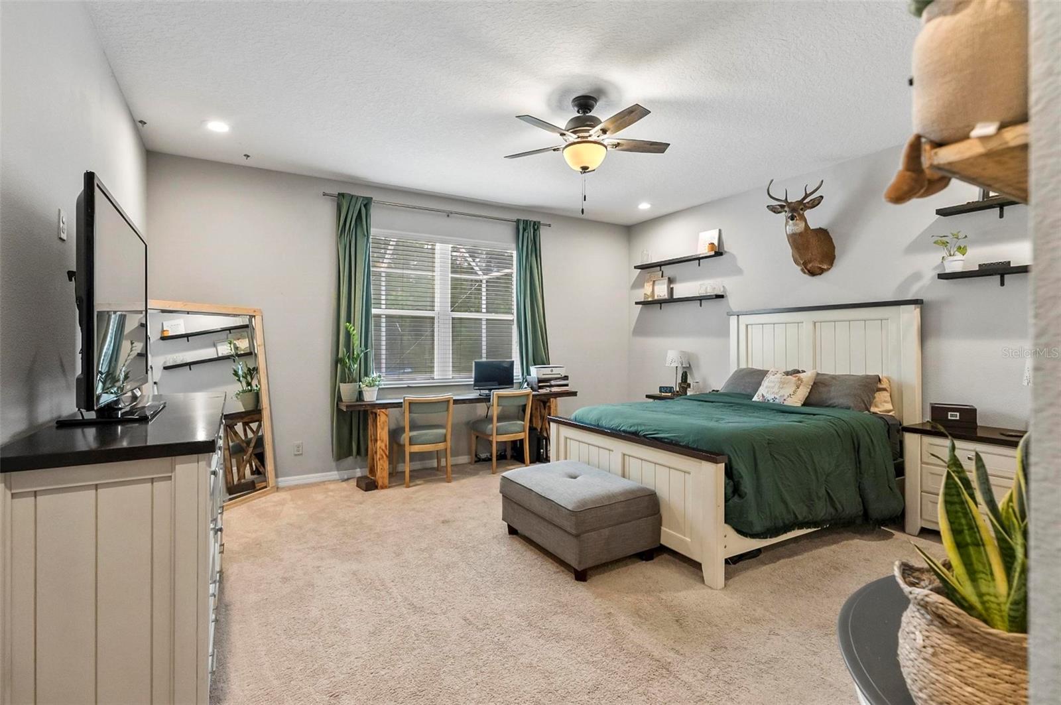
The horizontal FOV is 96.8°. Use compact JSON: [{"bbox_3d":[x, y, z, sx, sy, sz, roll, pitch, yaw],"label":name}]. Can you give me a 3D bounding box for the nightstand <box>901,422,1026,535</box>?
[{"bbox_3d":[3.000,0.896,3.110,0.450,0.740,0.720,-1,1,-31],"label":"nightstand"}]

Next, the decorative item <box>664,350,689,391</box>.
[{"bbox_3d":[1.685,0.215,5.430,0.240,0.470,0.240,-1,1,-32],"label":"decorative item"}]

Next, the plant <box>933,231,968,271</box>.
[{"bbox_3d":[3.010,-0.727,3.385,0.170,0.280,0.170,-1,1,-32],"label":"plant"}]

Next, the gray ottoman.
[{"bbox_3d":[0.299,1.035,3.107,0.600,0.435,0.890,-1,1,-30],"label":"gray ottoman"}]

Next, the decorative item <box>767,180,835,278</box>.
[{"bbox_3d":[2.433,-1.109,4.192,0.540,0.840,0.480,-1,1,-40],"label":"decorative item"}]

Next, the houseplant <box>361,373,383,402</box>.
[{"bbox_3d":[-1.506,0.328,4.461,0.205,0.260,0.205,-1,1,-30],"label":"houseplant"}]

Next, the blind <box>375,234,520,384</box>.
[{"bbox_3d":[-0.955,-0.482,5.255,1.770,1.580,0.070,-1,1,-30],"label":"blind"}]

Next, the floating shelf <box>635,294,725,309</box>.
[{"bbox_3d":[1.770,-0.597,5.723,0.170,0.100,1.250,-1,1,-30],"label":"floating shelf"}]

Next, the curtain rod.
[{"bbox_3d":[-0.856,-1.513,5.064,2.510,0.050,0.090,-1,1,-29],"label":"curtain rod"}]

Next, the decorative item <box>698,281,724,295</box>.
[{"bbox_3d":[1.980,-0.710,5.150,0.090,0.140,0.260,-1,1,-32],"label":"decorative item"}]

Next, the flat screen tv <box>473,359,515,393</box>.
[{"bbox_3d":[-0.384,0.246,4.910,0.450,0.370,0.160,-1,1,-29],"label":"flat screen tv"}]

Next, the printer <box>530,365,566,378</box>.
[{"bbox_3d":[0.196,0.210,5.300,0.380,0.140,0.220,-1,1,-29],"label":"printer"}]

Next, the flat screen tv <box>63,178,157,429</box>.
[{"bbox_3d":[-1.675,-0.156,1.940,0.250,0.800,1.230,-1,1,-33],"label":"flat screen tv"}]

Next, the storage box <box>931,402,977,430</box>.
[{"bbox_3d":[2.986,0.446,3.332,0.235,0.135,0.200,0,1,38],"label":"storage box"}]

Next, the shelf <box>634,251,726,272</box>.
[{"bbox_3d":[1.758,-1.067,5.732,0.170,0.100,1.250,-1,1,-30],"label":"shelf"}]

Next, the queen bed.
[{"bbox_3d":[1.584,0.416,3.808,2.350,1.640,1.720,-1,1,-30],"label":"queen bed"}]

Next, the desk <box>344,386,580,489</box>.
[{"bbox_3d":[-0.656,0.830,4.889,2.430,0.785,0.500,-1,1,-29],"label":"desk"}]

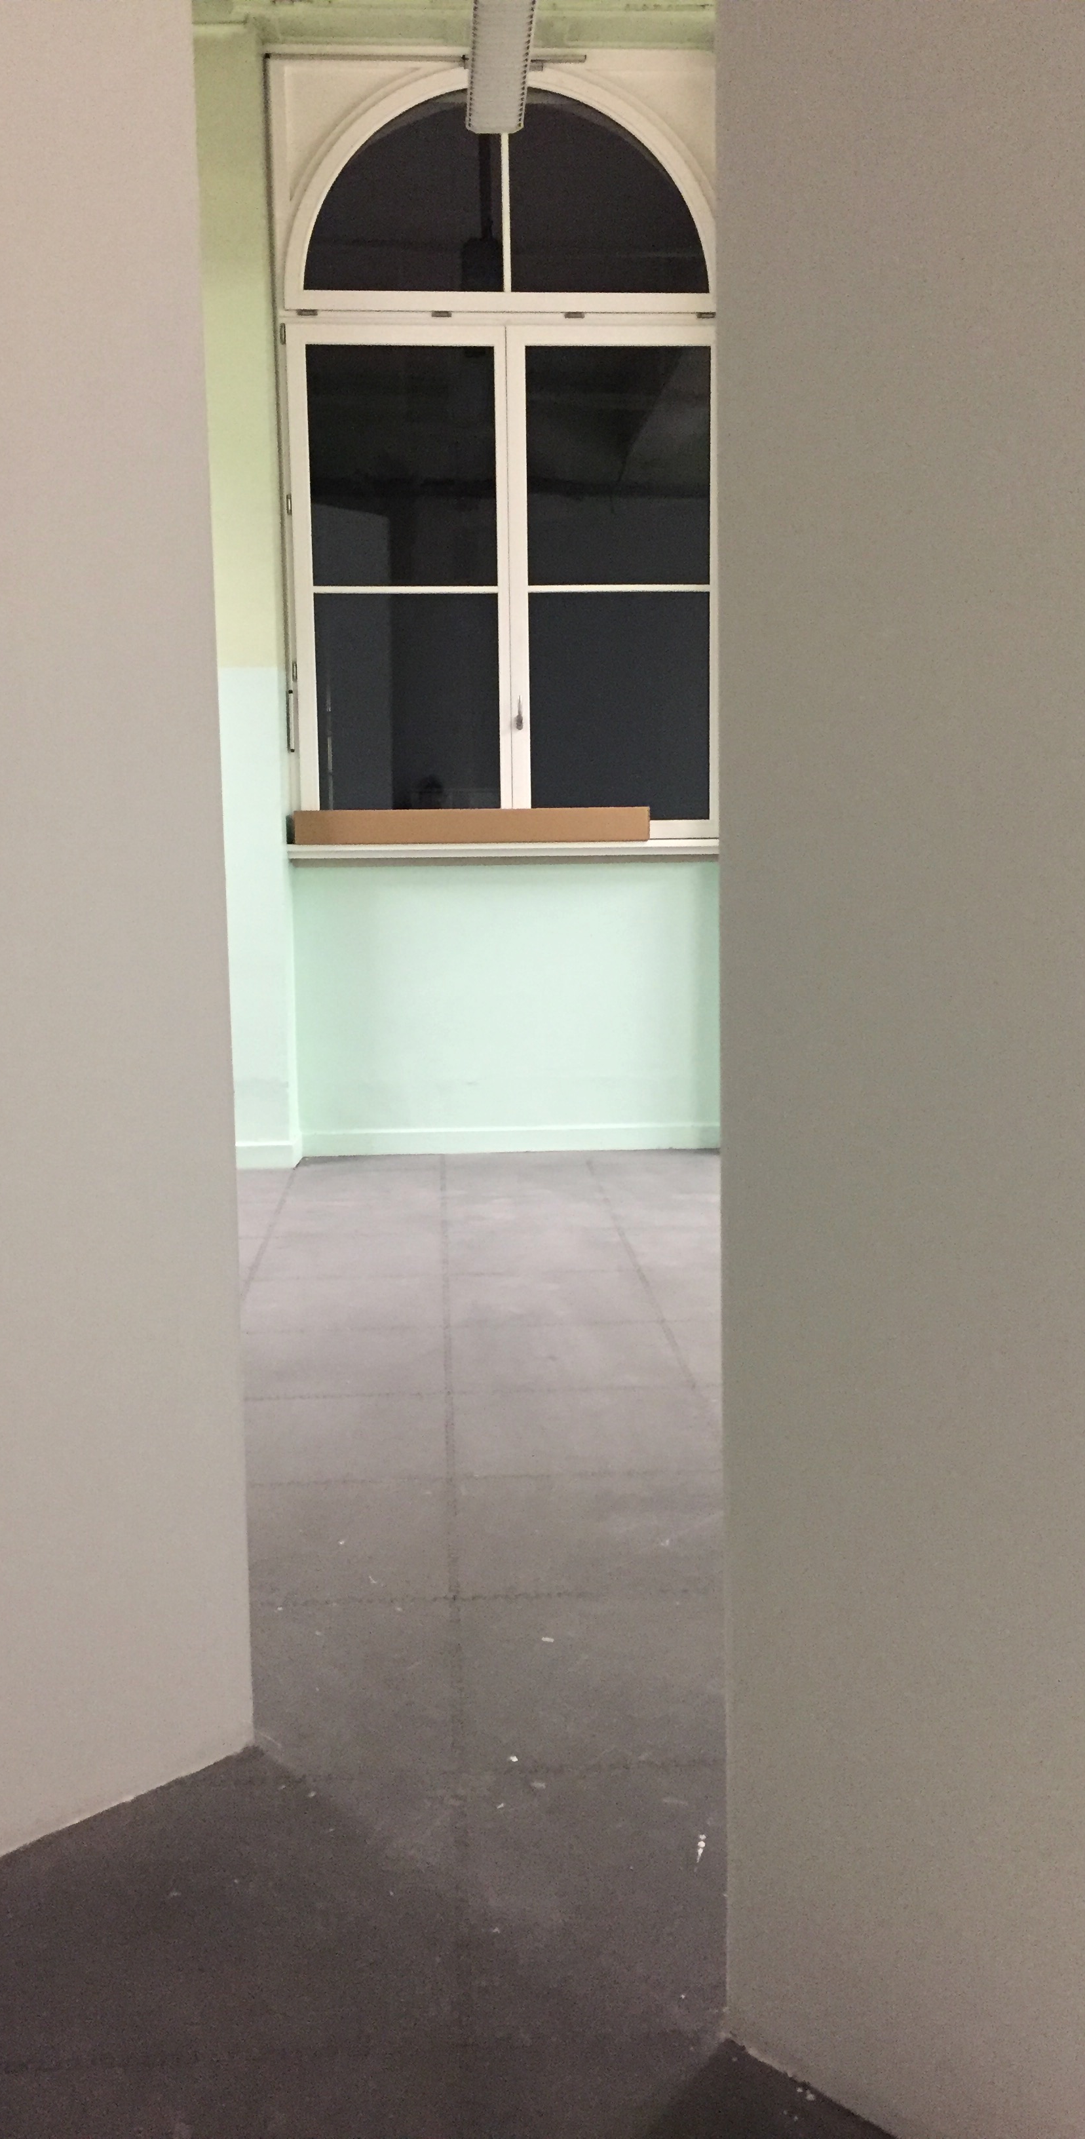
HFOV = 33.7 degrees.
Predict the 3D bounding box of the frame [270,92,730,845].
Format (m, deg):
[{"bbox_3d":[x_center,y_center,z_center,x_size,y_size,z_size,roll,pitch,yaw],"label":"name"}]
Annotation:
[{"bbox_3d":[-0.118,-2.104,6.249,1.577,2.602,0.120,-1,7,-3],"label":"frame"}]

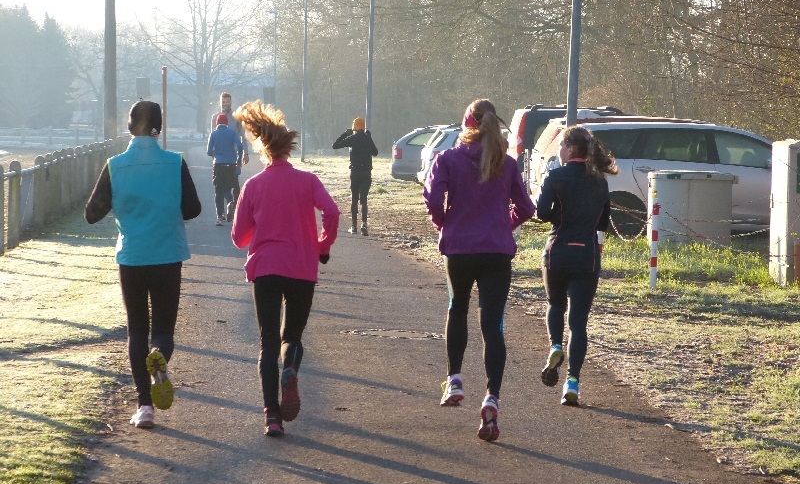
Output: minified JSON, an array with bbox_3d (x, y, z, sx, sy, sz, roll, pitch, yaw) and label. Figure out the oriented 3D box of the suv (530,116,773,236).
[{"bbox_3d":[4.407,-0.944,42.914,4.650,1.630,1.840,1,2,-11],"label":"suv"}]

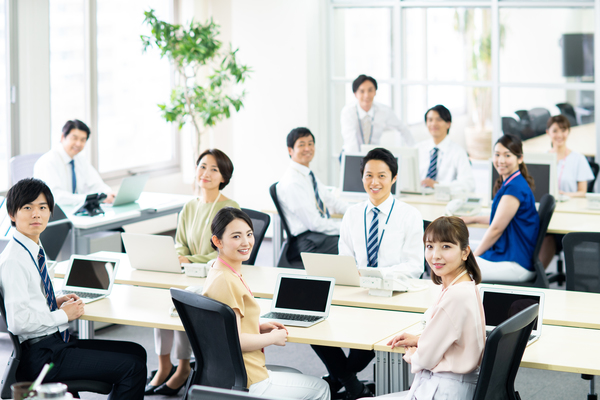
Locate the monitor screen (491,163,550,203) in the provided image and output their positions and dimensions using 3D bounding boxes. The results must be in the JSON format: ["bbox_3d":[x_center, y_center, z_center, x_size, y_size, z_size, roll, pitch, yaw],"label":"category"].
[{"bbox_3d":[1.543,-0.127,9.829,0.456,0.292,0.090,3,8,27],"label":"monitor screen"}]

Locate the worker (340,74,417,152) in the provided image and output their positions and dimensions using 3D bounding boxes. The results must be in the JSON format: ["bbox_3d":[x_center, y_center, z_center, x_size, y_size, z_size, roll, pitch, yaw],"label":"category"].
[{"bbox_3d":[0.615,-0.207,11.700,0.620,1.580,0.480,1,8,12],"label":"worker"}]

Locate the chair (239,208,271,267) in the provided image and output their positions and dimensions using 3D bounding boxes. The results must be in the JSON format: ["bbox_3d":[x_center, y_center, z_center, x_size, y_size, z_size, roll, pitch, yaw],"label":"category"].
[{"bbox_3d":[-0.503,0.577,8.234,0.600,0.950,0.600,4,9,33],"label":"chair"}]

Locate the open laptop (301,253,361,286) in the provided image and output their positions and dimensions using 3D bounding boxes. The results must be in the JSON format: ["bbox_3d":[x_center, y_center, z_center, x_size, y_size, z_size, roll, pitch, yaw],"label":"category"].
[{"bbox_3d":[0.197,0.332,6.982,0.292,0.174,0.285,3,8,25],"label":"open laptop"}]

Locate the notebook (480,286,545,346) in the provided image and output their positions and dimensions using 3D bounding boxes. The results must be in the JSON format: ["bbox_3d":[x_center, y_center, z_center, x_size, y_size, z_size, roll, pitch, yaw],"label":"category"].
[{"bbox_3d":[0.872,0.489,6.095,0.300,0.196,0.246,3,8,28],"label":"notebook"}]

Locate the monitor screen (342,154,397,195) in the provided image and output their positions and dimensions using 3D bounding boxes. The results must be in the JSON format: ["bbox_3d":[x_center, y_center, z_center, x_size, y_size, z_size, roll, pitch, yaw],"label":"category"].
[{"bbox_3d":[0.493,-0.175,9.900,0.450,0.320,0.090,3,8,27],"label":"monitor screen"}]

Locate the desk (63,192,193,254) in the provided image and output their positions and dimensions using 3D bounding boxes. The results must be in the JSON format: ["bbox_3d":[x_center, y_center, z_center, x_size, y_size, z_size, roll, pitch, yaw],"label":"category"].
[{"bbox_3d":[-1.390,0.418,9.921,0.720,0.715,1.750,3,8,22],"label":"desk"}]

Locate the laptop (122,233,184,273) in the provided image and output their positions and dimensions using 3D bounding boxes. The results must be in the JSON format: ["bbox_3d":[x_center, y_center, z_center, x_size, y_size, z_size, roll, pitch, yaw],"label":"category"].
[{"bbox_3d":[-0.757,0.271,7.847,0.320,0.222,0.305,3,8,27],"label":"laptop"}]

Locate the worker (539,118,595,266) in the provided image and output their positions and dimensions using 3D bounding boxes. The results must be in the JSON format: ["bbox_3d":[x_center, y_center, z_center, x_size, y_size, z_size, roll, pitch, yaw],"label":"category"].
[{"bbox_3d":[1.967,0.080,10.393,0.480,1.310,0.620,3,8,26],"label":"worker"}]

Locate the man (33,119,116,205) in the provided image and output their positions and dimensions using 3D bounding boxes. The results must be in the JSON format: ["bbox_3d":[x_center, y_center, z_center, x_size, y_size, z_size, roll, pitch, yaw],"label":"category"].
[{"bbox_3d":[-1.522,0.078,10.214,0.750,1.320,0.550,6,9,39],"label":"man"}]

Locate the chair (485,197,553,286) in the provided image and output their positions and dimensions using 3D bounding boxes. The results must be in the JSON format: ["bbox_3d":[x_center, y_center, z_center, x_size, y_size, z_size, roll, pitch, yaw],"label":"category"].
[{"bbox_3d":[1.278,0.448,8.637,0.600,0.950,0.570,1,7,10],"label":"chair"}]

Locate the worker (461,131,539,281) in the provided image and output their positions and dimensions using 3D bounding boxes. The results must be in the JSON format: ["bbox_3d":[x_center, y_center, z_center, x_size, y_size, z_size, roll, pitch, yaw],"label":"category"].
[{"bbox_3d":[1.156,0.326,8.550,0.660,1.320,0.500,-2,7,-8],"label":"worker"}]

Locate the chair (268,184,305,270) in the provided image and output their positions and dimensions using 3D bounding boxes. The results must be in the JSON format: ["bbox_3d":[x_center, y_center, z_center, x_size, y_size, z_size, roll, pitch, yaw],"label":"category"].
[{"bbox_3d":[0.101,0.380,9.225,0.600,0.950,0.570,2,7,14],"label":"chair"}]

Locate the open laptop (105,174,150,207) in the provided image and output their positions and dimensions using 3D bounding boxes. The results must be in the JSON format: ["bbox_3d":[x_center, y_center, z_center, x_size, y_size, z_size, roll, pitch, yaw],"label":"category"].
[{"bbox_3d":[-1.306,-0.071,10.152,0.328,0.209,0.320,3,8,27],"label":"open laptop"}]

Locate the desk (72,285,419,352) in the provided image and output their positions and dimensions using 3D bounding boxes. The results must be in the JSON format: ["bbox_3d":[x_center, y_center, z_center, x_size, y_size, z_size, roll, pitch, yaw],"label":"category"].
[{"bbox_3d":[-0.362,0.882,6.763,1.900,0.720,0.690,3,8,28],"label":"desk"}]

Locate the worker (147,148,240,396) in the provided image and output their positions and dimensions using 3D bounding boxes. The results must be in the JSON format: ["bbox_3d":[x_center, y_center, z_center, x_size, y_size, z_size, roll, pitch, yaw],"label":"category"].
[{"bbox_3d":[-0.572,0.371,7.906,0.480,1.295,0.720,3,8,24],"label":"worker"}]

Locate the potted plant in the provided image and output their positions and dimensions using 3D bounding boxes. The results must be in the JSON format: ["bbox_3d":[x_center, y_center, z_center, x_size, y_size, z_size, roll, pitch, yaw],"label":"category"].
[{"bbox_3d":[-0.817,-0.410,11.400,0.880,2.100,0.850,-1,7,0],"label":"potted plant"}]

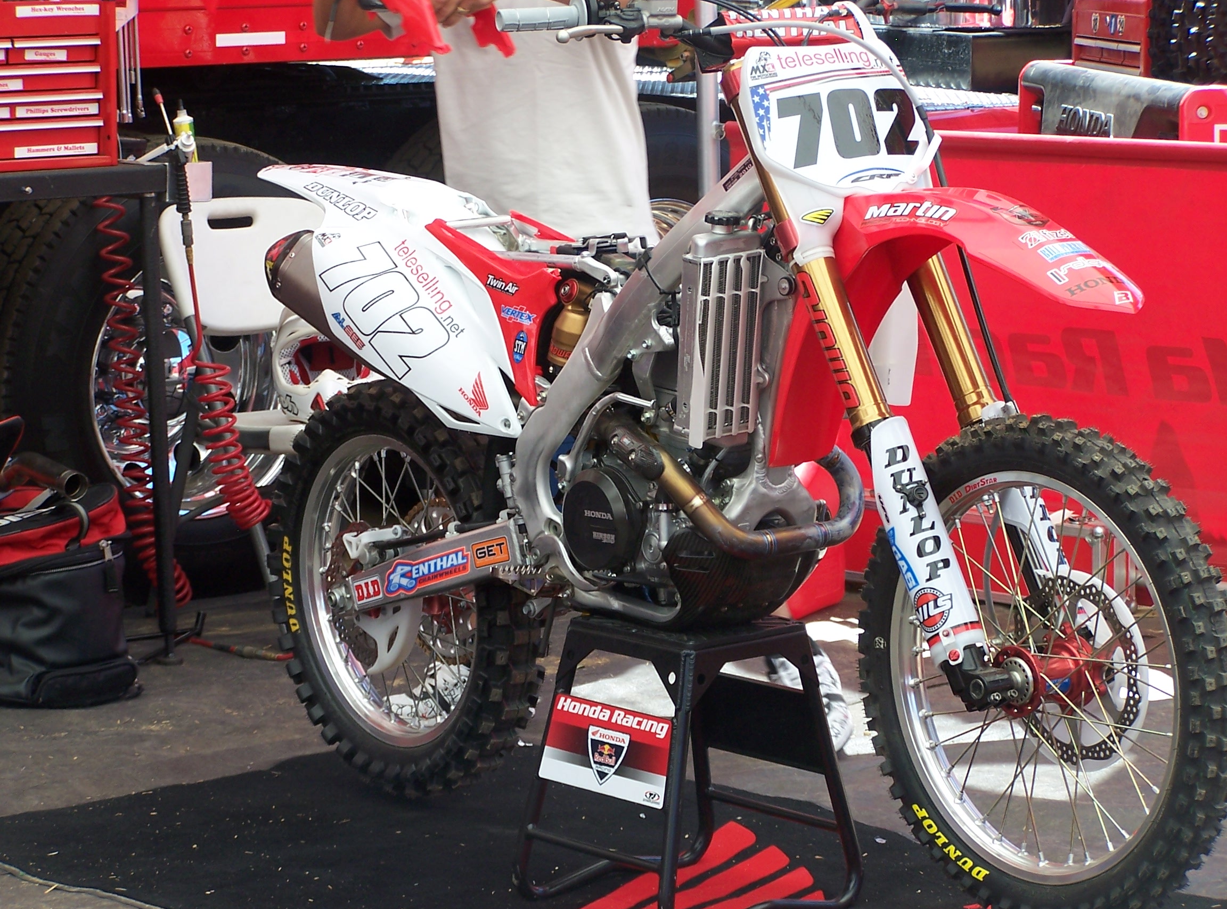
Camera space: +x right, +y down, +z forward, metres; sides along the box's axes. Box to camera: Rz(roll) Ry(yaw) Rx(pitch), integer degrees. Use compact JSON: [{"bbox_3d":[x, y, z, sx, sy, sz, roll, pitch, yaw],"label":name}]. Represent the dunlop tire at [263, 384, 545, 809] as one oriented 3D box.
[{"bbox_3d":[-0.341,0.217,6.737,0.112,0.672,0.672,-9,13,-36],"label":"dunlop tire"}]

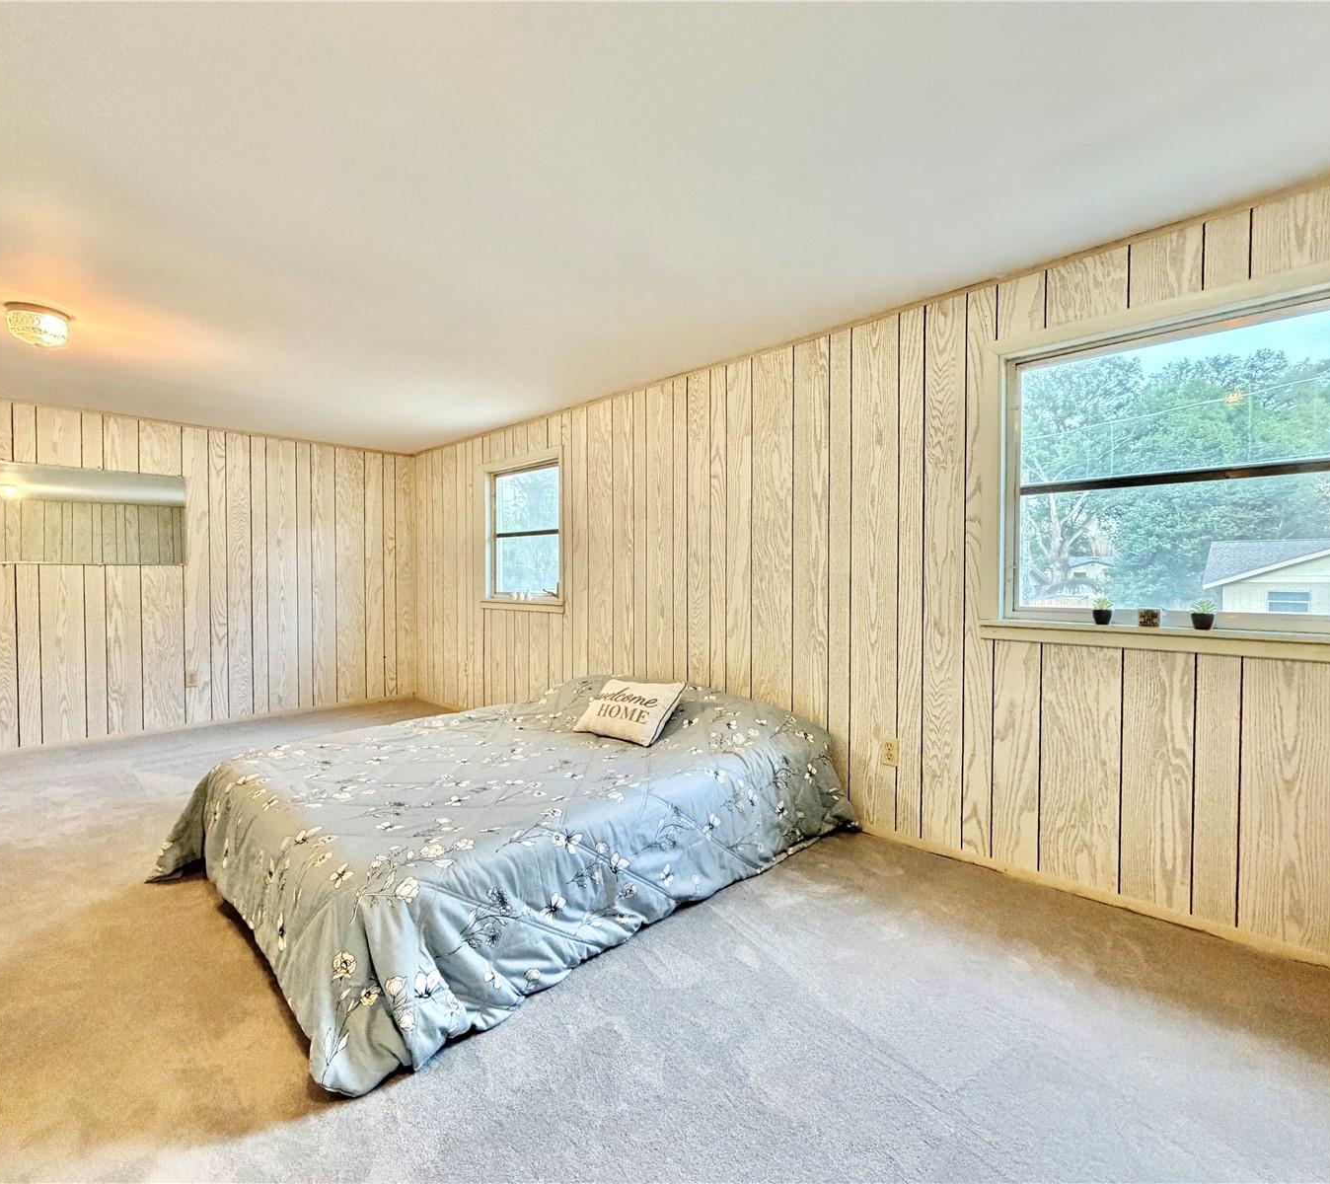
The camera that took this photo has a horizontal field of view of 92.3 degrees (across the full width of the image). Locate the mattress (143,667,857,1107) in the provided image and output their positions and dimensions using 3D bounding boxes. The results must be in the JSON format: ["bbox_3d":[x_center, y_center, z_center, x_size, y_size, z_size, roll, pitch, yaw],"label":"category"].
[{"bbox_3d":[-0.501,0.785,2.541,1.561,0.450,2.071,1,2,45],"label":"mattress"}]

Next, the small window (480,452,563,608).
[{"bbox_3d":[-1.017,-0.406,4.509,1.071,1.076,0.100,1,2,45],"label":"small window"}]

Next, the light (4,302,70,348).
[{"bbox_3d":[-2.500,-1.063,2.549,0.195,0.122,0.195,1,2,45],"label":"light"}]

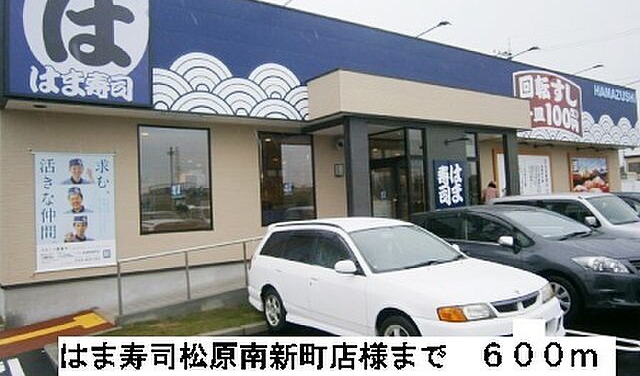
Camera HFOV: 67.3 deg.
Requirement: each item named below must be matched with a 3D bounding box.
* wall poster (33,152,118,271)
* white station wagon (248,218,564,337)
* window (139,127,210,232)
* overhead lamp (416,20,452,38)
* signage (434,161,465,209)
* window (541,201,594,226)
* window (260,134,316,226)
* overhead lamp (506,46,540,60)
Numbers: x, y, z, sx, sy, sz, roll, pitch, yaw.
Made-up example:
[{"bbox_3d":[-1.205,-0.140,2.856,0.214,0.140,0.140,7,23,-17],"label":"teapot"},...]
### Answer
[{"bbox_3d":[-4.120,0.384,8.180,1.231,1.974,0.040,-1,-2,-35],"label":"wall poster"},{"bbox_3d":[0.690,1.175,6.330,1.710,1.490,4.420,-1,-2,-34],"label":"white station wagon"},{"bbox_3d":[-2.731,-0.154,9.222,1.381,2.009,0.100,-1,-2,-35],"label":"window"},{"bbox_3d":[2.753,-3.848,11.628,0.200,0.190,1.100,-1,-2,-35],"label":"overhead lamp"},{"bbox_3d":[3.010,-0.069,11.109,1.072,1.095,0.100,-1,-2,-35],"label":"signage"},{"bbox_3d":[4.472,0.463,8.692,0.120,0.480,0.980,-1,-2,-35],"label":"window"},{"bbox_3d":[-0.681,-0.192,10.664,1.414,1.998,0.100,-1,-2,-35],"label":"window"},{"bbox_3d":[5.879,-3.882,13.824,0.200,0.200,1.100,-1,-2,-35],"label":"overhead lamp"}]

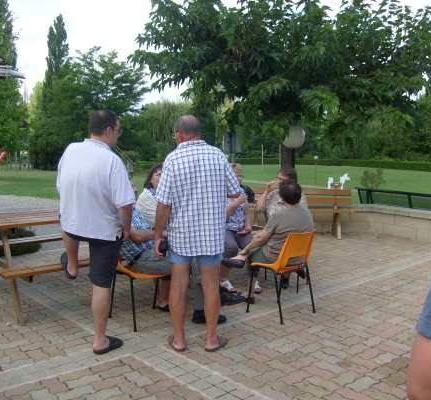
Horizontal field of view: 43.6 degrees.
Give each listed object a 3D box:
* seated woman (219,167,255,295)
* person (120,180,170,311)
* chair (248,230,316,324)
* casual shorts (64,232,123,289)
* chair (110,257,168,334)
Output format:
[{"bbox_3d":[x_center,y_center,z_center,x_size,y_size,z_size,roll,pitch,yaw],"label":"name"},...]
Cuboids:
[{"bbox_3d":[0.219,0.269,5.746,0.500,1.270,0.780,-1,7,-8],"label":"seated woman"},{"bbox_3d":[-0.404,0.429,4.680,0.860,1.250,0.550,1,6,8],"label":"person"},{"bbox_3d":[0.615,0.642,4.901,0.470,0.790,0.510,-6,9,-43],"label":"chair"},{"bbox_3d":[-0.906,0.347,4.085,0.420,0.500,0.450,0,6,-3],"label":"casual shorts"},{"bbox_3d":[-0.626,0.657,4.711,0.470,0.790,0.510,-5,9,-42],"label":"chair"}]

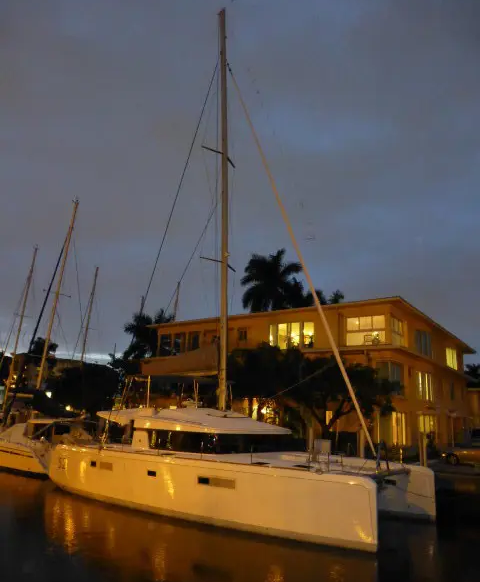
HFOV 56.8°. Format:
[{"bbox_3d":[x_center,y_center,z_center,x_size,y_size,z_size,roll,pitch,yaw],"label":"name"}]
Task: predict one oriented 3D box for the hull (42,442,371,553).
[{"bbox_3d":[-2.188,7.674,17.752,15.500,2.200,2.300,-9,-18,35],"label":"hull"}]

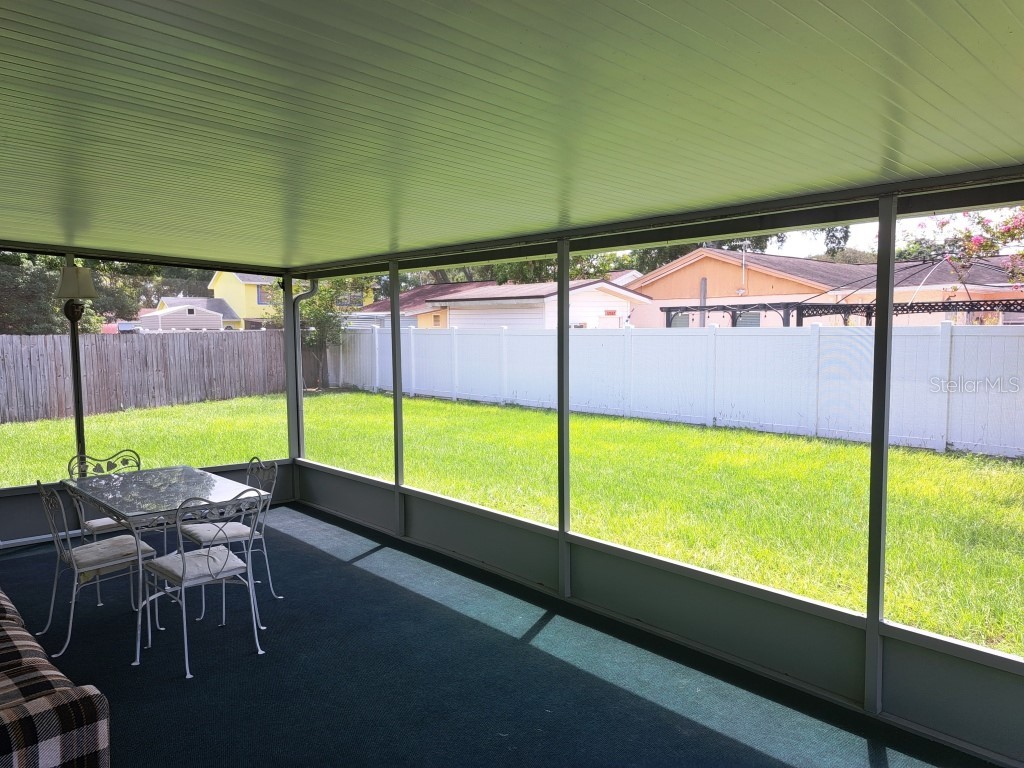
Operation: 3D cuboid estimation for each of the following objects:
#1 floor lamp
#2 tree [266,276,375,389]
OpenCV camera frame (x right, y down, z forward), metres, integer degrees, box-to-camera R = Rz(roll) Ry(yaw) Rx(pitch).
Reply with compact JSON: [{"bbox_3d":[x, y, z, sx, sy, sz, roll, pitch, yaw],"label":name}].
[{"bbox_3d":[-3.435,0.127,5.685,0.340,2.176,0.340,-3,5,-31],"label":"floor lamp"},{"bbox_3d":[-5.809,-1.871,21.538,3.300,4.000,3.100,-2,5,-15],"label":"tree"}]

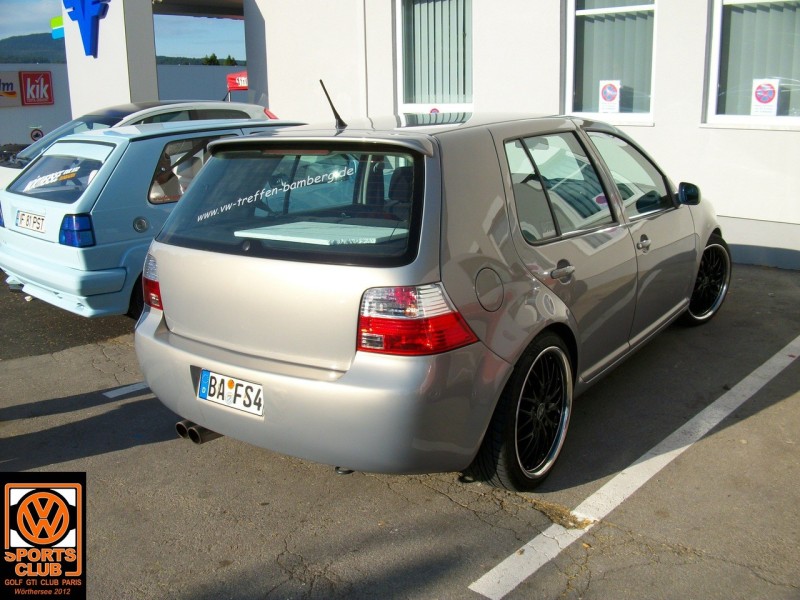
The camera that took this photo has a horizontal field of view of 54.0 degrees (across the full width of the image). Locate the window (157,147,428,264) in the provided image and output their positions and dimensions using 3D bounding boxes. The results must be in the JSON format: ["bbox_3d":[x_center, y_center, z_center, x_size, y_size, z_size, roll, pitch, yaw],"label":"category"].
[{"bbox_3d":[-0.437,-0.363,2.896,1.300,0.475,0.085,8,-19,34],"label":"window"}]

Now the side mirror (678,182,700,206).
[{"bbox_3d":[1.528,-0.554,4.141,0.155,0.135,0.110,8,17,34],"label":"side mirror"}]

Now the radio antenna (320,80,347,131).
[{"bbox_3d":[-0.260,-0.764,3.072,0.035,0.250,0.045,8,55,34],"label":"radio antenna"}]

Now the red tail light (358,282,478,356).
[{"bbox_3d":[0.054,0.039,2.523,0.345,0.265,0.230,8,17,34],"label":"red tail light"}]

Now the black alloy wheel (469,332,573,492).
[{"bbox_3d":[0.473,0.420,3.086,0.220,0.620,0.620,8,17,34],"label":"black alloy wheel"}]

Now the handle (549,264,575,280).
[{"bbox_3d":[0.610,-0.106,2.956,0.050,0.045,0.210,8,17,34],"label":"handle"}]

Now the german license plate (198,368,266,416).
[{"bbox_3d":[-0.607,0.336,2.841,0.325,0.110,0.015,8,9,34],"label":"german license plate"}]

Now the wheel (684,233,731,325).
[{"bbox_3d":[1.911,-0.139,5.103,0.620,0.620,0.220,-13,19,-38],"label":"wheel"}]

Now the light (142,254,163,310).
[{"bbox_3d":[-1.034,-0.122,3.252,0.345,0.265,0.230,8,17,34],"label":"light"}]

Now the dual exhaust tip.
[{"bbox_3d":[-0.793,0.518,3.183,0.140,0.072,0.160,8,17,34],"label":"dual exhaust tip"}]

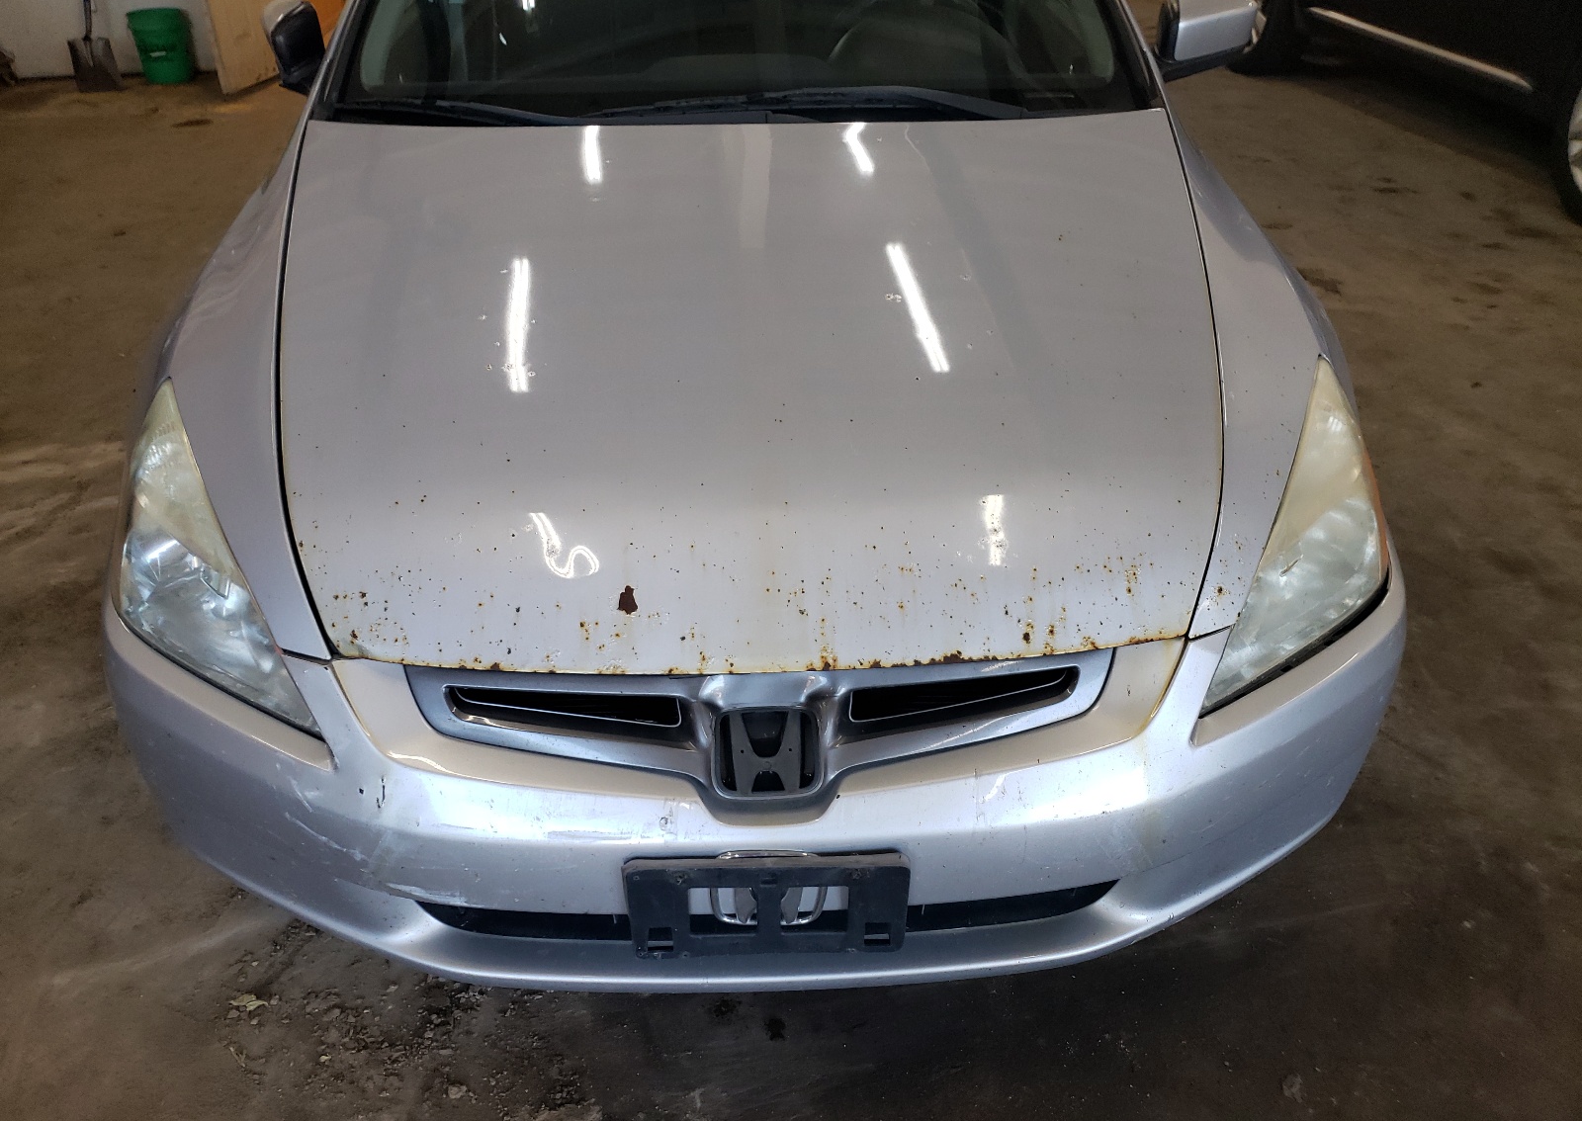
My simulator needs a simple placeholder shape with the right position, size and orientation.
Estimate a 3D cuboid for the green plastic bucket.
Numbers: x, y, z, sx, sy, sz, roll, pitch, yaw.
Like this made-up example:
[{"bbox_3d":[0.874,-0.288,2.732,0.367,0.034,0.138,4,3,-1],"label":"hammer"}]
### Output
[{"bbox_3d":[-3.652,-2.986,6.898,0.310,0.370,0.310,-2,34,-2],"label":"green plastic bucket"}]

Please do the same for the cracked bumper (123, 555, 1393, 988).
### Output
[{"bbox_3d":[-0.033,0.220,1.532,1.790,0.490,0.570,-2,34,-2],"label":"cracked bumper"}]

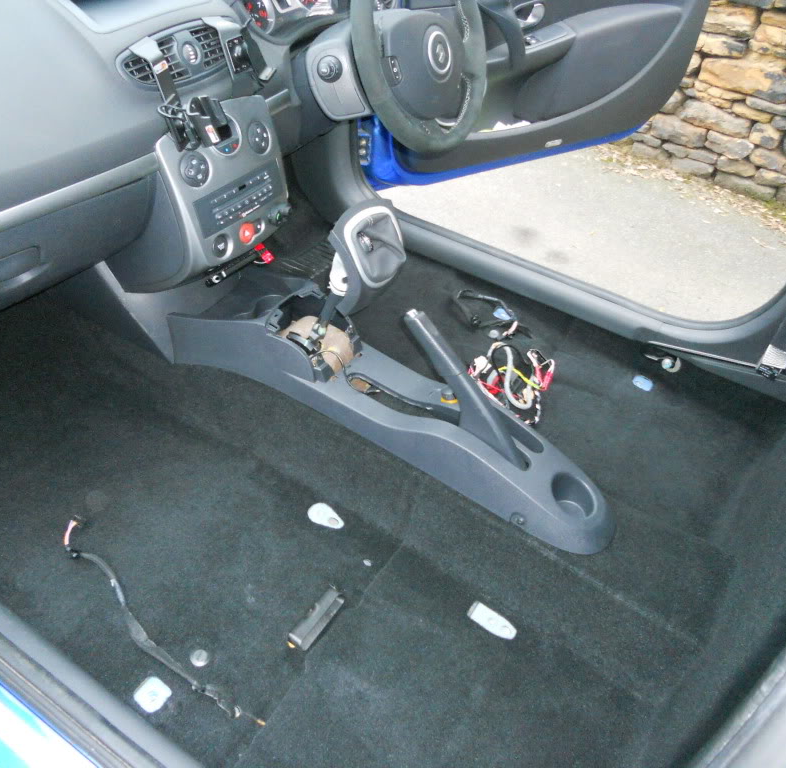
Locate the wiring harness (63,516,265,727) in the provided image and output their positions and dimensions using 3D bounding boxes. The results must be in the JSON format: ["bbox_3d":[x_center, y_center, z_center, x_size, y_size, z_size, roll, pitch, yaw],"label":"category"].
[{"bbox_3d":[-0.336,0.323,1.104,0.444,0.031,0.071,36,50,27],"label":"wiring harness"}]

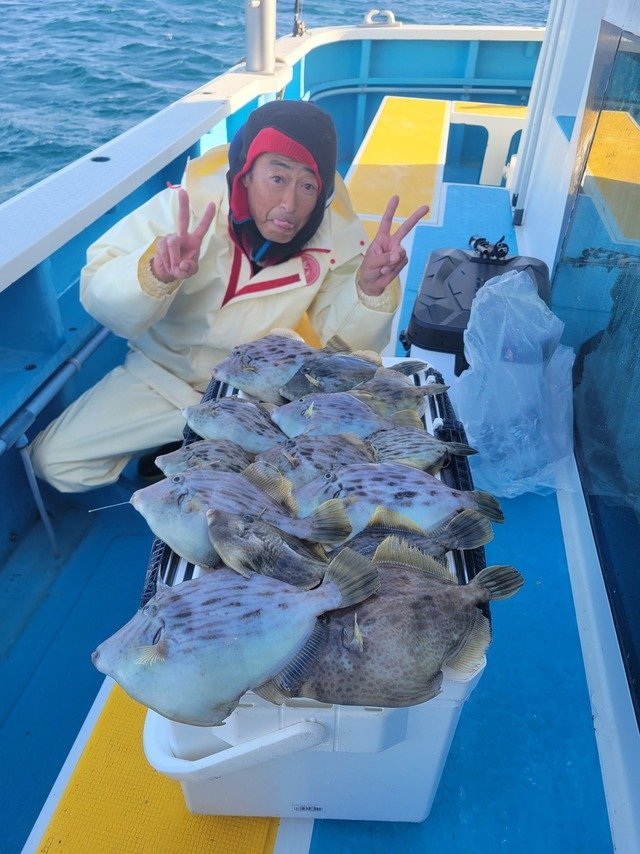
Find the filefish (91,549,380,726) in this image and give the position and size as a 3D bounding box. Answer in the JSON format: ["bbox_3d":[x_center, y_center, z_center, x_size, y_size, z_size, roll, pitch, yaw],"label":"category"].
[{"bbox_3d":[-0.075,0.189,0.575,0.260,0.050,0.140,-14,60,-7],"label":"filefish"}]

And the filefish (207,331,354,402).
[{"bbox_3d":[-0.057,-0.085,0.930,0.210,0.050,0.105,-12,71,-3],"label":"filefish"}]

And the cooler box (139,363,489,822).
[{"bbox_3d":[-0.008,0.201,0.929,0.360,0.390,0.515,2,39,2],"label":"cooler box"}]

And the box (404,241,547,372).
[{"bbox_3d":[0.370,-0.202,1.508,0.285,0.290,0.390,10,40,12],"label":"box"}]

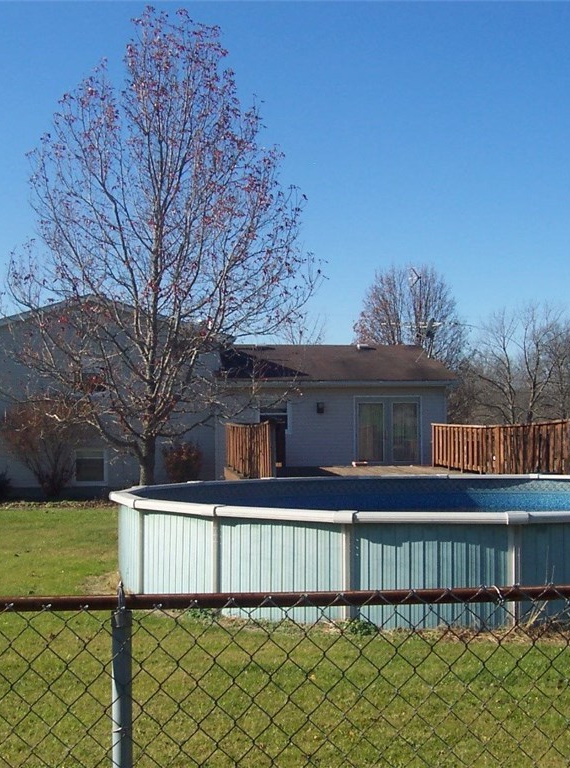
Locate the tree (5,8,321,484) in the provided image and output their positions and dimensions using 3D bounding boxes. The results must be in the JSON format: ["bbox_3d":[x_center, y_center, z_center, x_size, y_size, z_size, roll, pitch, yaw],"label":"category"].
[{"bbox_3d":[-2.686,-2.571,24.200,6.990,11.460,6.500,0,-3,0],"label":"tree"}]

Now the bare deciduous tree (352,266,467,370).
[{"bbox_3d":[5.963,-0.592,52.000,5.420,10.170,5.400,0,-3,0],"label":"bare deciduous tree"}]

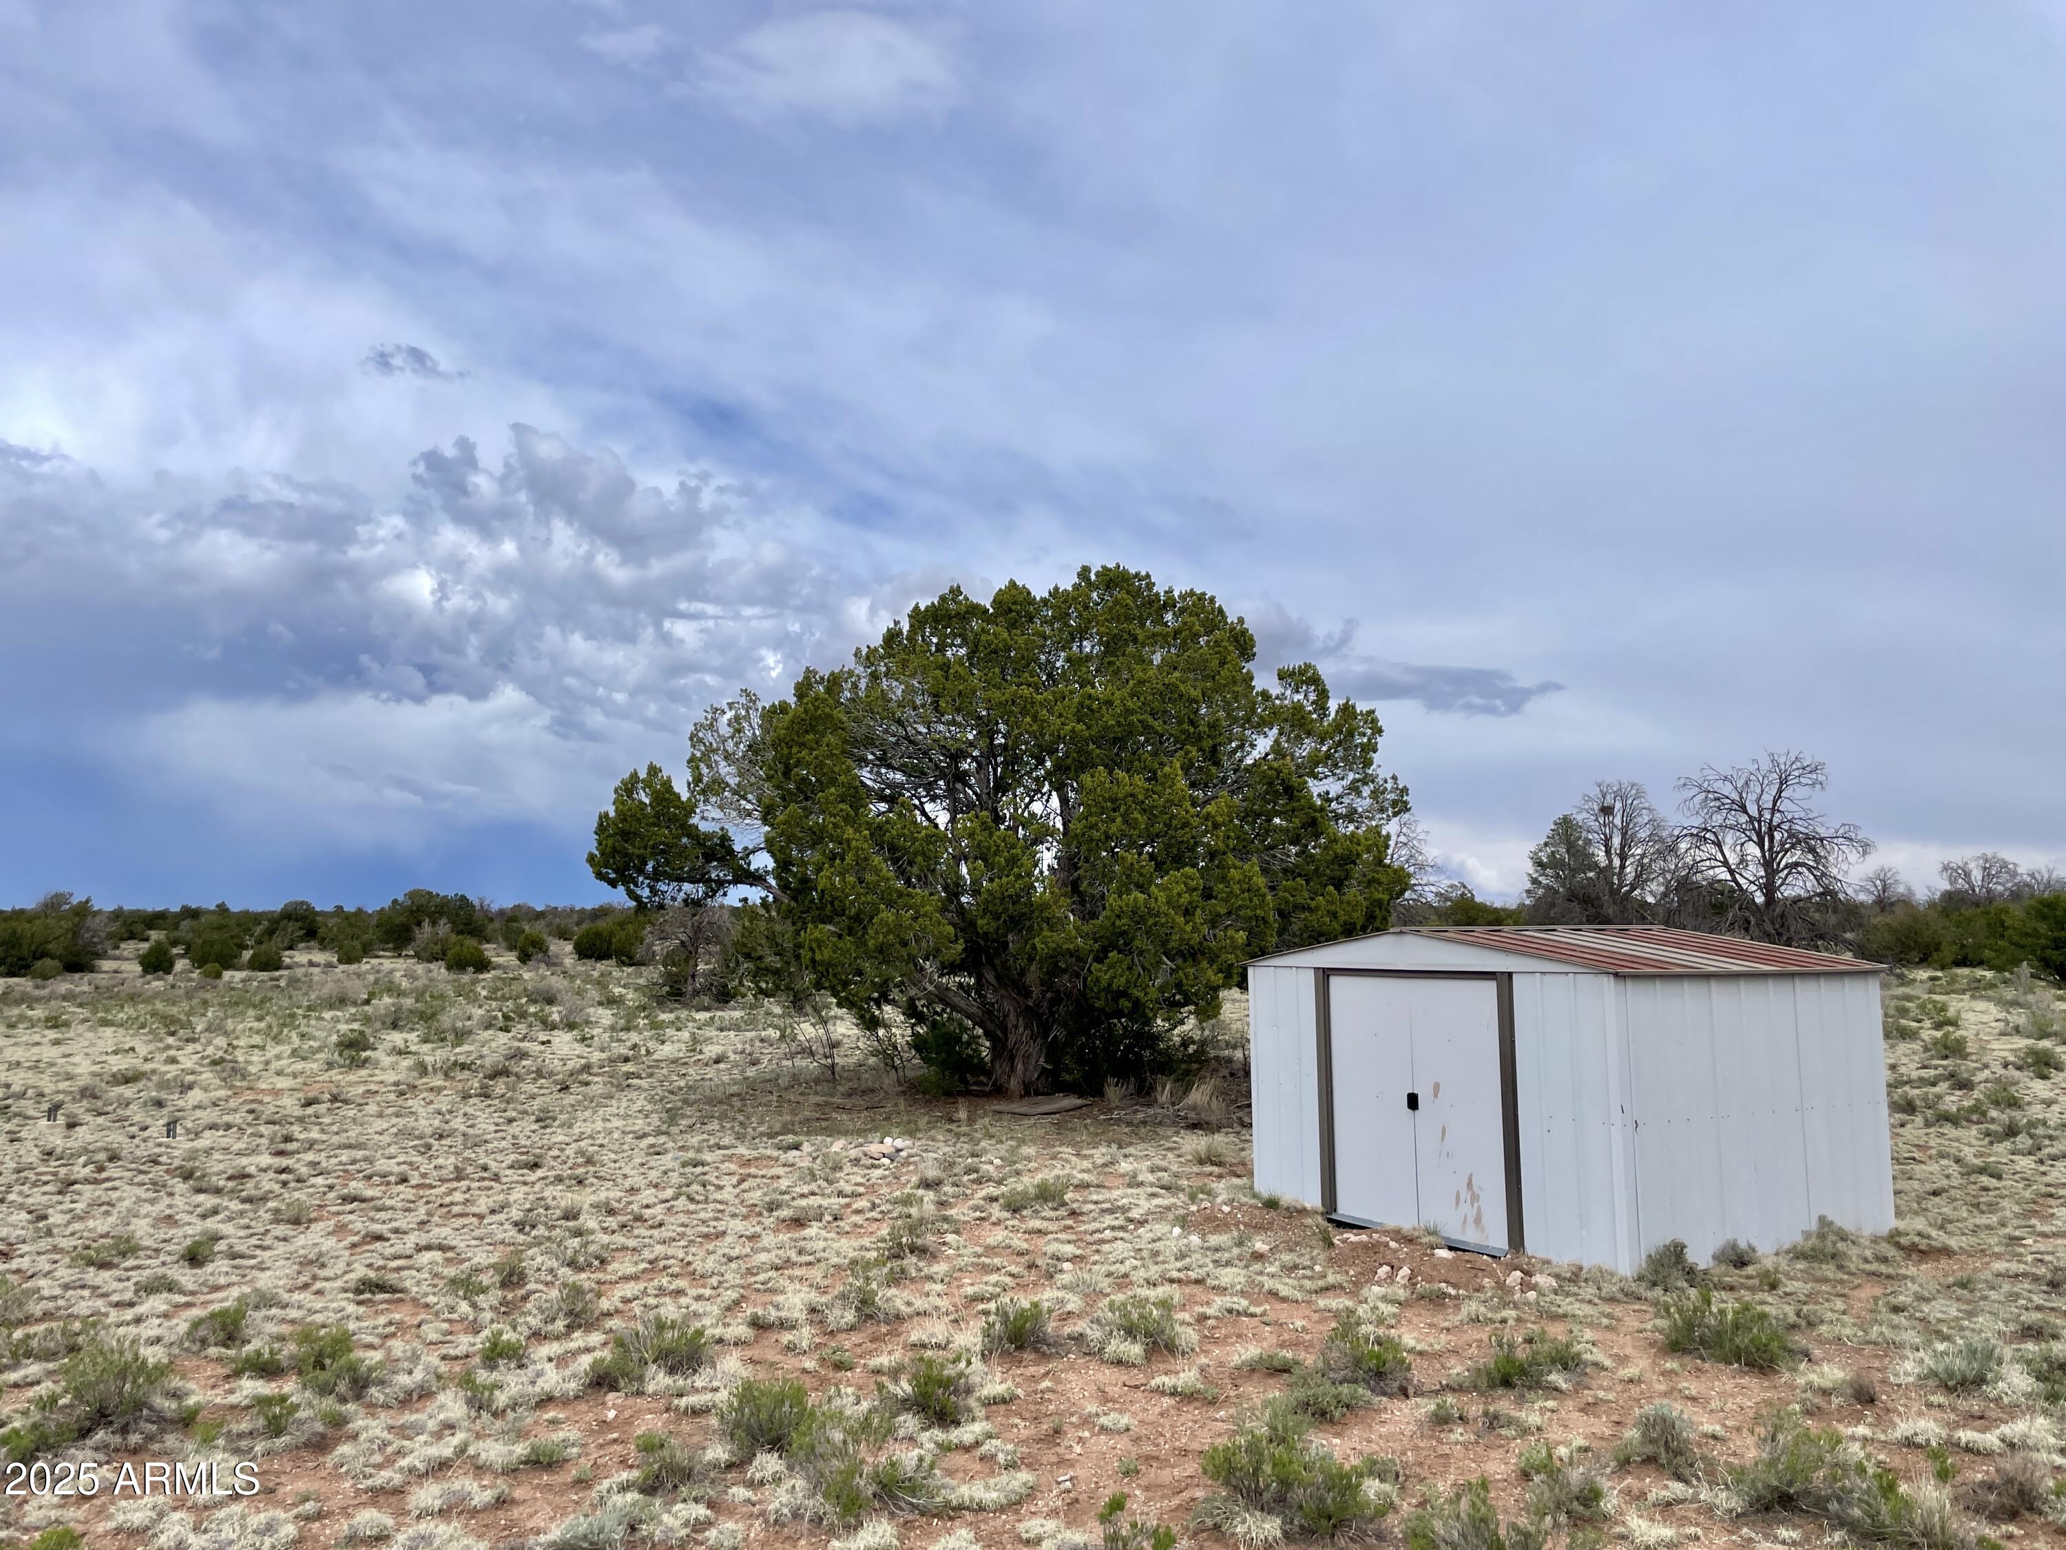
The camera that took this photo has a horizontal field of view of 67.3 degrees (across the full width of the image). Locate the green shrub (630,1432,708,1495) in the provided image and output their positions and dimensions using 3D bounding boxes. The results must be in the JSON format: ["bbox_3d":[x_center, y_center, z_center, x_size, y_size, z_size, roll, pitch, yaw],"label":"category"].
[{"bbox_3d":[-1.112,2.092,4.750,0.216,0.161,0.188,1,-6,-13],"label":"green shrub"}]

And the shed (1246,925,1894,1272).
[{"bbox_3d":[3.248,1.852,9.843,2.374,1.791,3.135,4,-7,-30],"label":"shed"}]

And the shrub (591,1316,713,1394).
[{"bbox_3d":[-1.462,2.204,5.960,0.458,0.236,0.366,1,-6,-13],"label":"shrub"}]

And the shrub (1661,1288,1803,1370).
[{"bbox_3d":[2.814,2.213,6.255,0.510,0.269,0.443,-3,-7,23],"label":"shrub"}]

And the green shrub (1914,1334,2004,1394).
[{"bbox_3d":[3.507,2.218,5.883,0.283,0.178,0.245,-4,-7,30],"label":"green shrub"}]

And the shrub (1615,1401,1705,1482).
[{"bbox_3d":[1.976,2.099,4.922,0.291,0.199,0.262,-2,-6,21],"label":"shrub"}]

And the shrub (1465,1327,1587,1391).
[{"bbox_3d":[1.871,2.205,5.902,0.456,0.200,0.342,-2,-6,17],"label":"shrub"}]

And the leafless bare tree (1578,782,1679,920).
[{"bbox_3d":[21.435,3.349,56.000,3.318,6.407,3.152,-2,-7,21],"label":"leafless bare tree"}]

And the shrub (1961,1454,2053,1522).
[{"bbox_3d":[2.850,2.079,4.556,0.264,0.168,0.225,-4,-7,31],"label":"shrub"}]

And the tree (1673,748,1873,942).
[{"bbox_3d":[24.826,2.704,52.000,6.004,6.977,5.403,-3,-7,25],"label":"tree"}]

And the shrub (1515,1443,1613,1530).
[{"bbox_3d":[1.544,2.056,4.526,0.262,0.212,0.236,-2,-6,18],"label":"shrub"}]

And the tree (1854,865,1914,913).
[{"bbox_3d":[48.238,7.597,88.000,2.970,5.034,2.821,-3,-7,28],"label":"tree"}]

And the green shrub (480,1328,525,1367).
[{"bbox_3d":[-2.115,2.277,6.189,0.183,0.130,0.164,2,-6,-18],"label":"green shrub"}]

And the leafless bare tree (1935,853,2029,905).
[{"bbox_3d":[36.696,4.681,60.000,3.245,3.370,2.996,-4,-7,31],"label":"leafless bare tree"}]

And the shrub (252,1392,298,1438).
[{"bbox_3d":[-2.590,2.182,5.312,0.154,0.136,0.139,3,-7,-25],"label":"shrub"}]

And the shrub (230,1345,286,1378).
[{"bbox_3d":[-3.026,2.287,6.067,0.221,0.101,0.188,3,-7,-26],"label":"shrub"}]

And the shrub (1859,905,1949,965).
[{"bbox_3d":[31.483,5.796,56.000,2.843,2.213,2.559,-3,-7,29],"label":"shrub"}]

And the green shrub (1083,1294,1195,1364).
[{"bbox_3d":[0.434,2.249,6.348,0.455,0.228,0.387,0,-6,4],"label":"green shrub"}]

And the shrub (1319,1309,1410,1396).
[{"bbox_3d":[1.254,2.171,5.869,0.359,0.272,0.323,-1,-6,12],"label":"shrub"}]

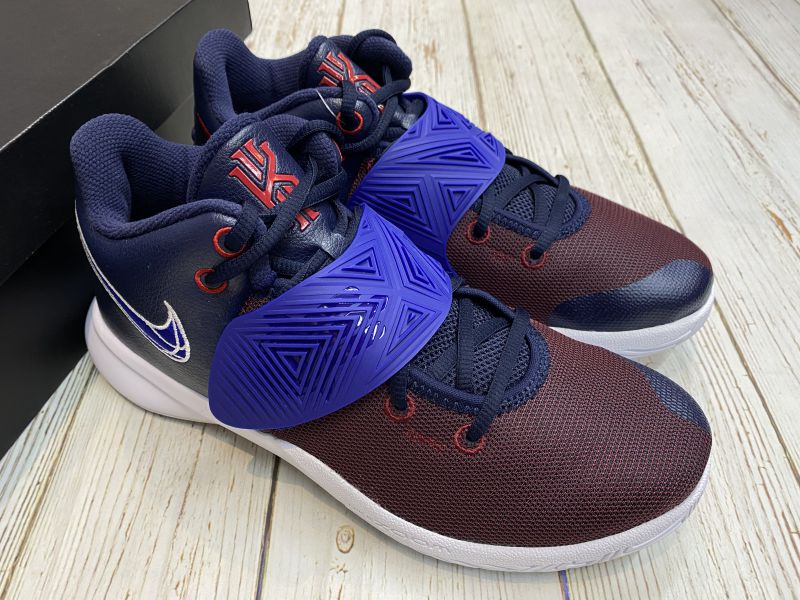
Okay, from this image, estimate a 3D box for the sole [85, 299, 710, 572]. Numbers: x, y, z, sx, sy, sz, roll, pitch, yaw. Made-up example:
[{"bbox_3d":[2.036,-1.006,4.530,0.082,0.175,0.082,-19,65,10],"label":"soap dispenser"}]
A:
[{"bbox_3d":[-0.014,0.037,0.273,0.297,0.047,0.114,15,50,13],"label":"sole"}]

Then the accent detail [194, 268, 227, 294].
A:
[{"bbox_3d":[-0.065,-0.006,0.206,0.012,0.012,0.003,10,21,9],"label":"accent detail"}]

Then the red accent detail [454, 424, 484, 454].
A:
[{"bbox_3d":[0.025,0.051,0.222,0.012,0.003,0.012,5,92,5],"label":"red accent detail"}]

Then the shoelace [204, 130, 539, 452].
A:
[{"bbox_3d":[-0.004,-0.007,0.223,0.118,0.095,0.078,15,50,13],"label":"shoelace"}]

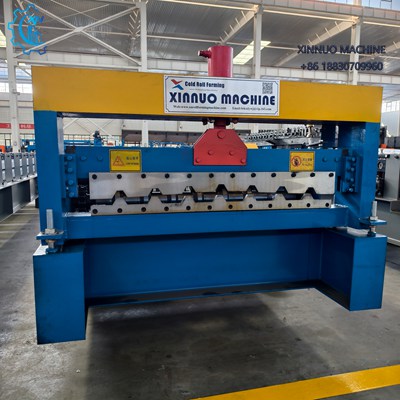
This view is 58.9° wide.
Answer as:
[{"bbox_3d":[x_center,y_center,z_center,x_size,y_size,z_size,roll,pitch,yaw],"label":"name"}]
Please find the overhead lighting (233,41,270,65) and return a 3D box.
[{"bbox_3d":[3.644,-10.786,26.226,1.150,0.150,4.700,-1,4,-13],"label":"overhead lighting"}]

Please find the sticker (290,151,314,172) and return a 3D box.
[{"bbox_3d":[0.551,-0.207,1.910,0.144,0.103,0.005,-1,7,-13],"label":"sticker"}]

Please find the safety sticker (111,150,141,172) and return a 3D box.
[{"bbox_3d":[-0.355,-0.187,1.698,0.144,0.103,0.005,-1,7,-13],"label":"safety sticker"}]

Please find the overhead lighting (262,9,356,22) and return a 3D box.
[{"bbox_3d":[6.021,-10.080,19.404,5.510,0.200,0.200,-1,7,-13],"label":"overhead lighting"}]

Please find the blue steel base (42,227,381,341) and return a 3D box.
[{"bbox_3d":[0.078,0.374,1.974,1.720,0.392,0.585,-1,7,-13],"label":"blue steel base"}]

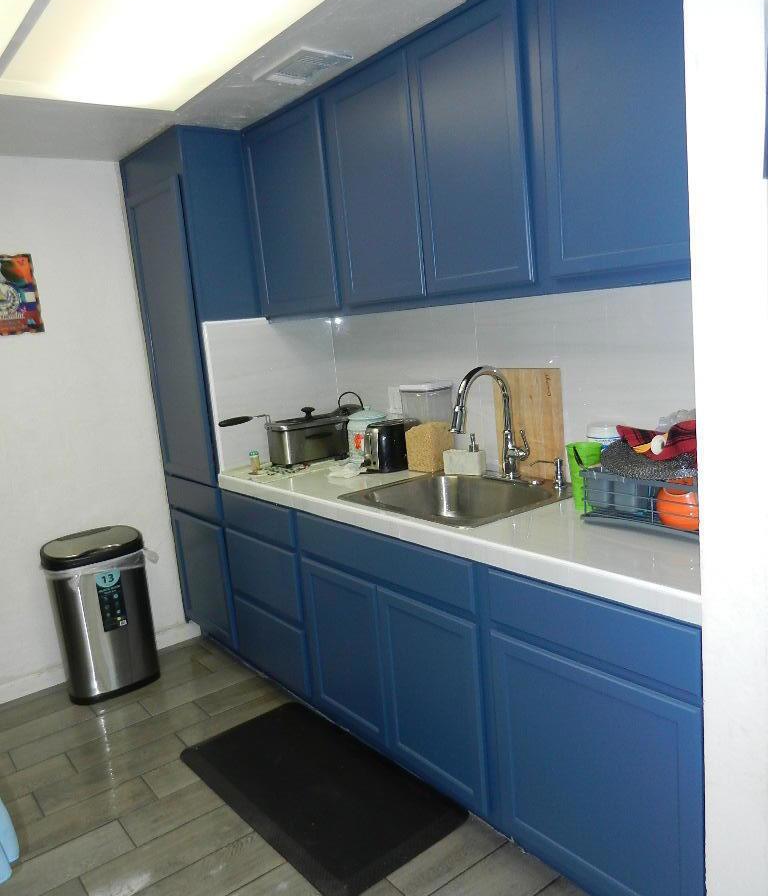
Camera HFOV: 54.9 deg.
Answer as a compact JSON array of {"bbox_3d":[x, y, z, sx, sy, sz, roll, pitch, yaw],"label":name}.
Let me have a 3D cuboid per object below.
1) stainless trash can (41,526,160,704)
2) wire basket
[{"bbox_3d":[-1.213,0.709,3.201,0.390,0.655,0.290,-13,12,-39],"label":"stainless trash can"},{"bbox_3d":[0.770,0.117,1.890,0.310,0.145,0.420,-12,12,-36],"label":"wire basket"}]

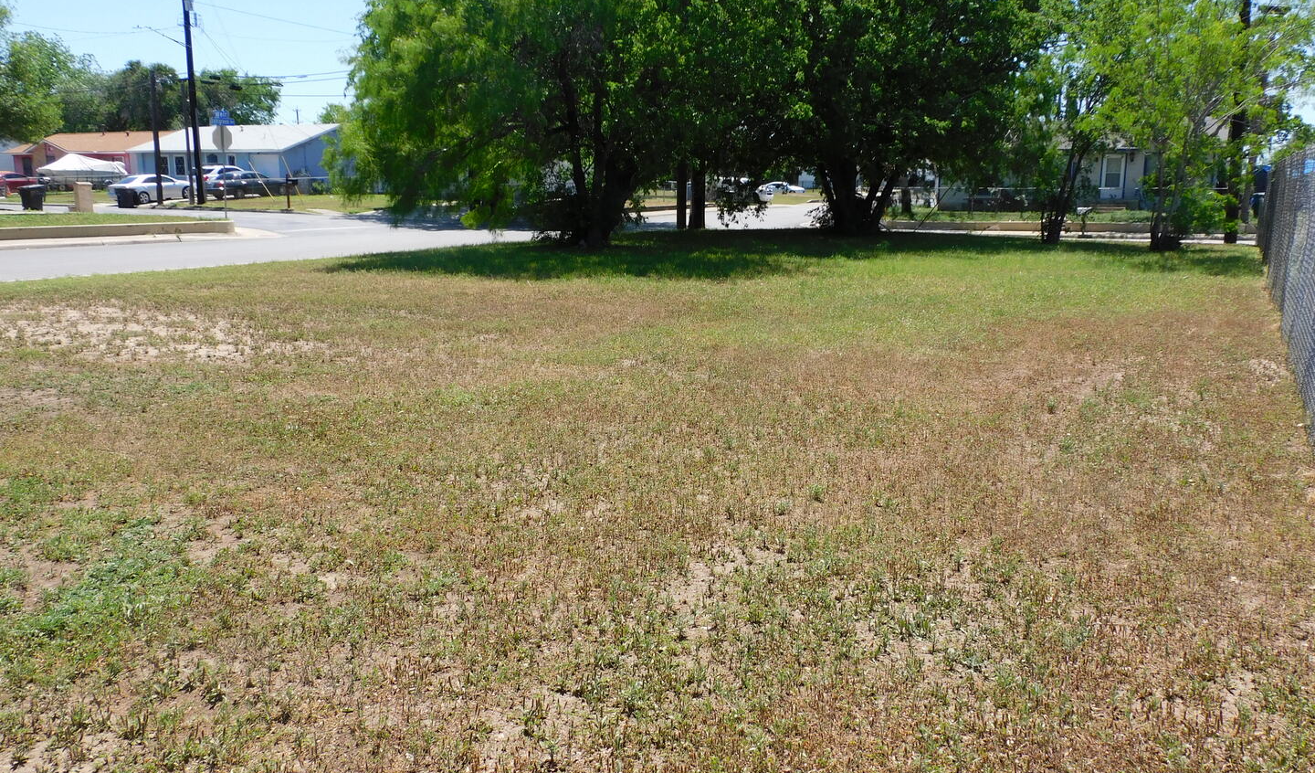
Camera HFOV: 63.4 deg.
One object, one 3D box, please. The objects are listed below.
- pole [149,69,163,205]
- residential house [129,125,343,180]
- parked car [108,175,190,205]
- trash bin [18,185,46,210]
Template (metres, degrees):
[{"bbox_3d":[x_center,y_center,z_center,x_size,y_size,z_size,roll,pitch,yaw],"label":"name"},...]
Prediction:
[{"bbox_3d":[-26.269,-13.028,55.838,0.250,6.903,0.250,8,12,28],"label":"pole"},{"bbox_3d":[-26.497,-15.228,71.458,14.549,4.338,9.513,6,13,28],"label":"residential house"},{"bbox_3d":[-28.771,-11.357,60.863,1.820,1.460,4.850,6,16,28],"label":"parked car"},{"bbox_3d":[-27.916,-8.424,47.557,0.700,1.110,0.820,5,12,25],"label":"trash bin"}]

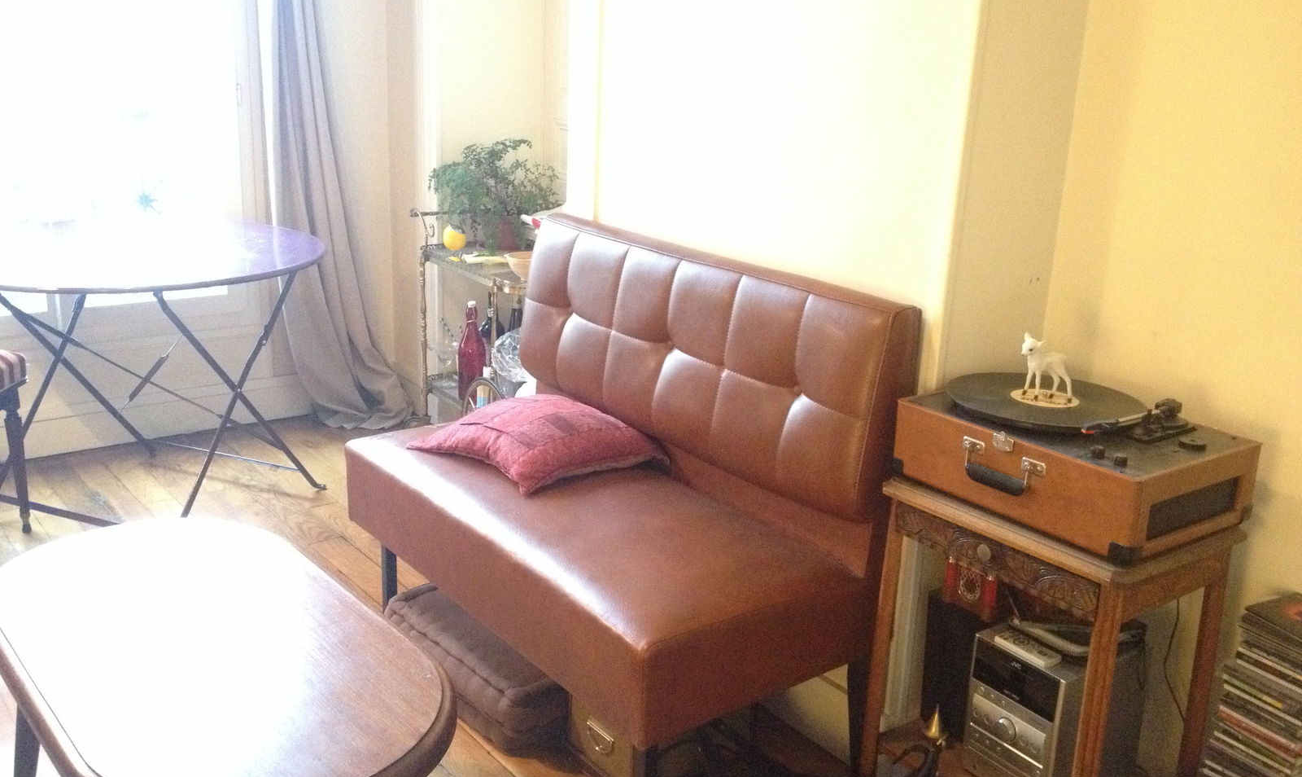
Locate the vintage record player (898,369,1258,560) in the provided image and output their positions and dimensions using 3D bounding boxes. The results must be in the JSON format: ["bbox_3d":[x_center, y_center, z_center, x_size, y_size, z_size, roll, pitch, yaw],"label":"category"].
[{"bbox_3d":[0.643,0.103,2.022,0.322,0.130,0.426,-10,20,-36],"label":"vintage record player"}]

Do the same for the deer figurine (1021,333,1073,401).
[{"bbox_3d":[0.611,-0.033,2.029,0.070,0.103,0.038,2,16,-1],"label":"deer figurine"}]

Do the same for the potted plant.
[{"bbox_3d":[-0.497,-0.612,4.160,0.410,0.350,0.380,0,17,-7],"label":"potted plant"}]

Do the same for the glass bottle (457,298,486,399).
[{"bbox_3d":[-0.548,-0.115,4.049,0.086,0.317,0.086,2,16,-1],"label":"glass bottle"}]

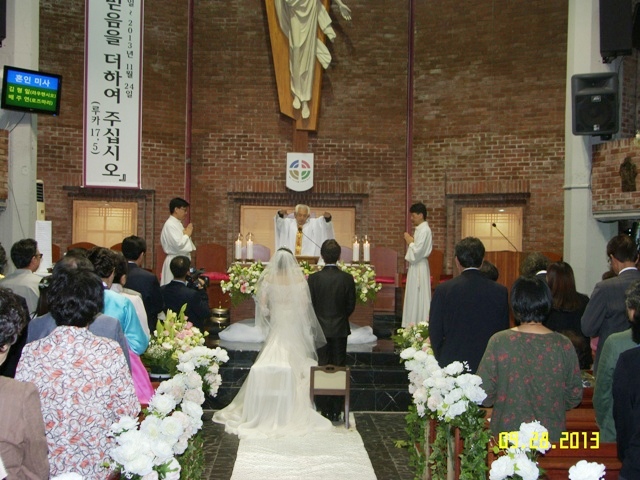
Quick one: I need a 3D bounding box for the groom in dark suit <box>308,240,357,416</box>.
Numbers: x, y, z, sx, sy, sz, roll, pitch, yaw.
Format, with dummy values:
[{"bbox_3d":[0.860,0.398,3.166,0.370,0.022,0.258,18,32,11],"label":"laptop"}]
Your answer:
[{"bbox_3d":[0.120,0.851,8.850,0.500,1.730,0.310,1,0,-2],"label":"groom in dark suit"}]

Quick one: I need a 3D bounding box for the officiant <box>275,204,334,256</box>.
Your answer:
[{"bbox_3d":[-0.218,0.370,12.248,0.780,1.682,0.500,1,0,-1],"label":"officiant"}]

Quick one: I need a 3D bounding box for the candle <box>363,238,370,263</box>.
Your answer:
[{"bbox_3d":[0.614,0.145,12.200,0.085,0.300,0.085,1,0,0],"label":"candle"}]

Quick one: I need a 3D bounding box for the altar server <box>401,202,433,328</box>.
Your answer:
[{"bbox_3d":[1.239,0.376,11.998,0.420,1.714,0.470,1,0,-5],"label":"altar server"}]

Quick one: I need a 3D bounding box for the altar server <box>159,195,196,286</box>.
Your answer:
[{"bbox_3d":[-1.852,0.303,12.100,0.460,1.710,0.500,1,0,-5],"label":"altar server"}]

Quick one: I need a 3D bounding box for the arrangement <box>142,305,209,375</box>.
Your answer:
[{"bbox_3d":[-1.055,0.723,6.750,0.460,0.520,0.430,1,0,-11],"label":"arrangement"}]

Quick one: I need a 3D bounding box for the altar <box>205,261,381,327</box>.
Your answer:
[{"bbox_3d":[-0.278,0.759,11.649,1.980,0.900,0.900,1,0,-2],"label":"altar"}]

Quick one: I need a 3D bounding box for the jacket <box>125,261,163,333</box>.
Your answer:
[{"bbox_3d":[-1.489,0.542,7.500,0.520,0.740,0.300,1,0,7],"label":"jacket"}]

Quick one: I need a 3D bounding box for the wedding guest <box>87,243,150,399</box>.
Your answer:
[{"bbox_3d":[-1.248,0.870,5.398,0.500,1.664,0.380,1,0,11],"label":"wedding guest"}]

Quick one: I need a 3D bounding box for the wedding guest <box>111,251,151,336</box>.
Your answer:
[{"bbox_3d":[-1.503,0.891,7.000,0.480,1.590,0.310,1,0,7],"label":"wedding guest"}]

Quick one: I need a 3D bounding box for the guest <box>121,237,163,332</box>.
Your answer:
[{"bbox_3d":[-1.482,0.831,7.398,0.500,1.742,0.320,1,0,17],"label":"guest"}]

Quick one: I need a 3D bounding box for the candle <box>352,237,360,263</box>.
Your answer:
[{"bbox_3d":[0.456,0.119,11.550,0.090,0.310,0.090,1,0,2],"label":"candle"}]

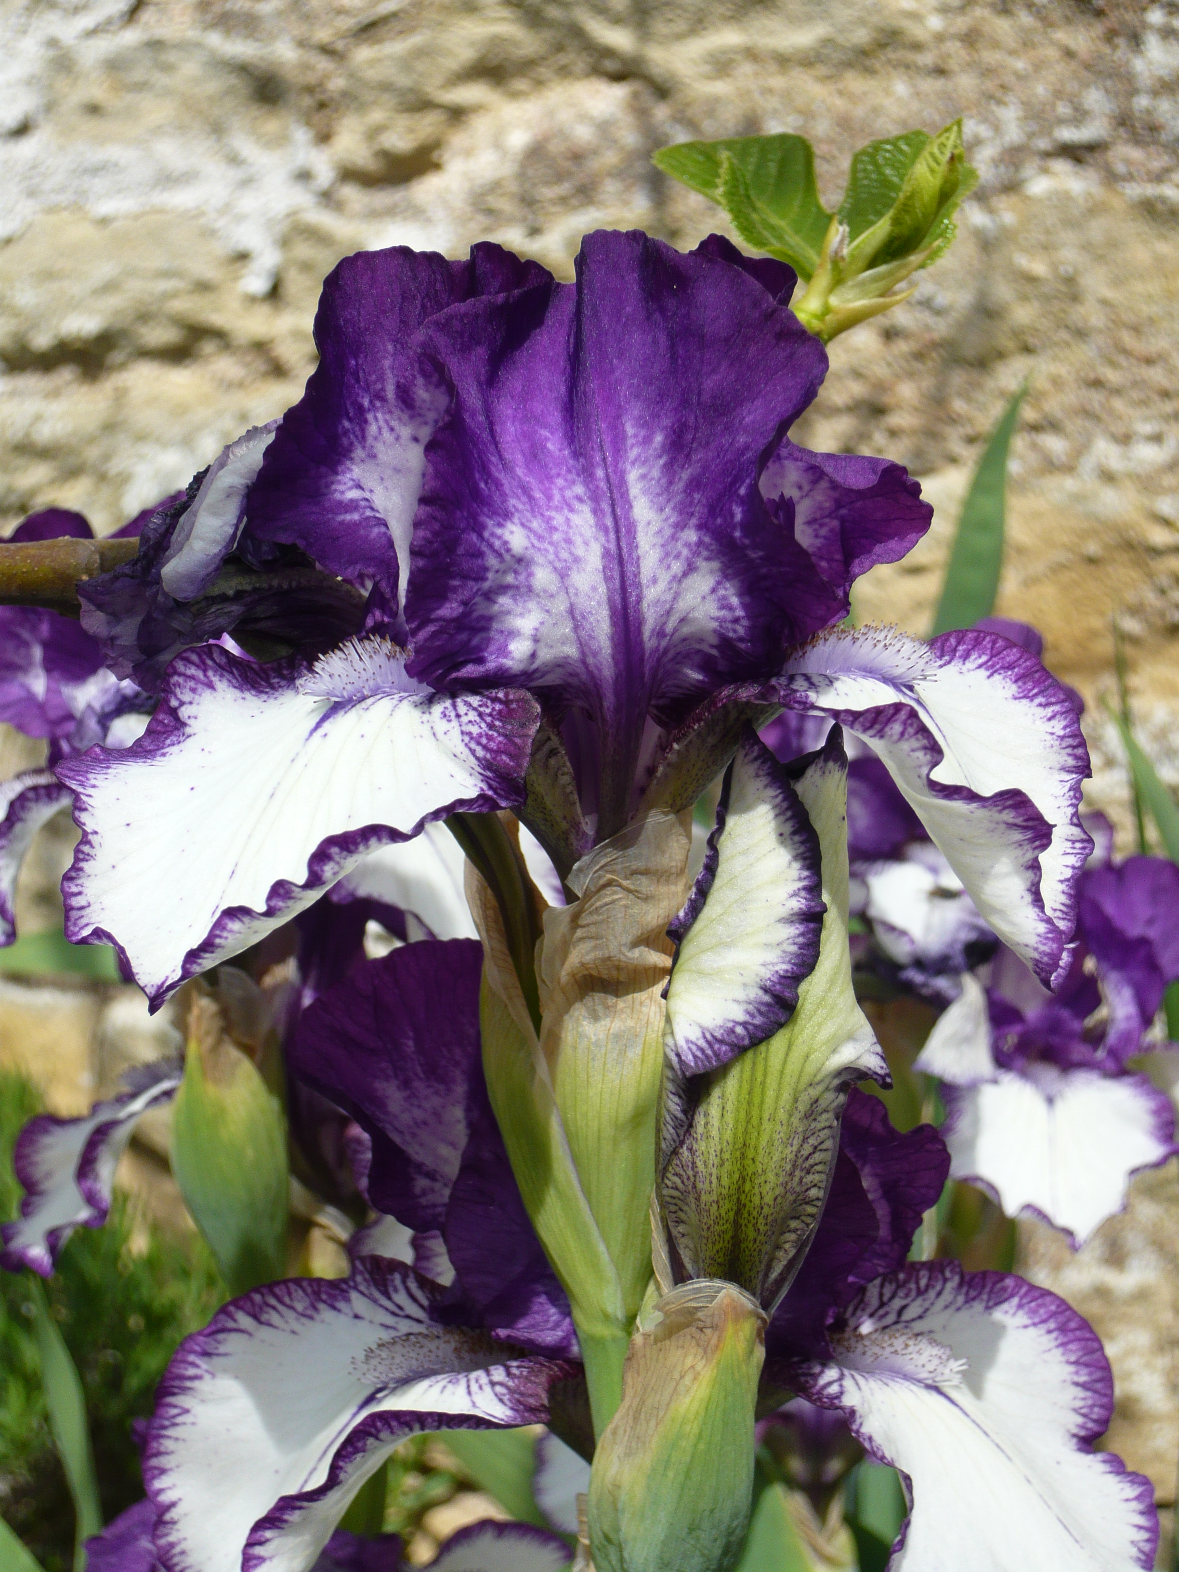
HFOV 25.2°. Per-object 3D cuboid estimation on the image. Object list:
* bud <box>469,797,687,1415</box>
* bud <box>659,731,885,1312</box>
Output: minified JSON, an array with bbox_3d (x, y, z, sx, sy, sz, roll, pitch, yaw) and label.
[{"bbox_3d":[-0.001,0.049,0.385,0.032,0.090,0.027,0,9,0],"label":"bud"},{"bbox_3d":[0.026,0.034,0.380,0.032,0.084,0.031,0,9,0],"label":"bud"}]

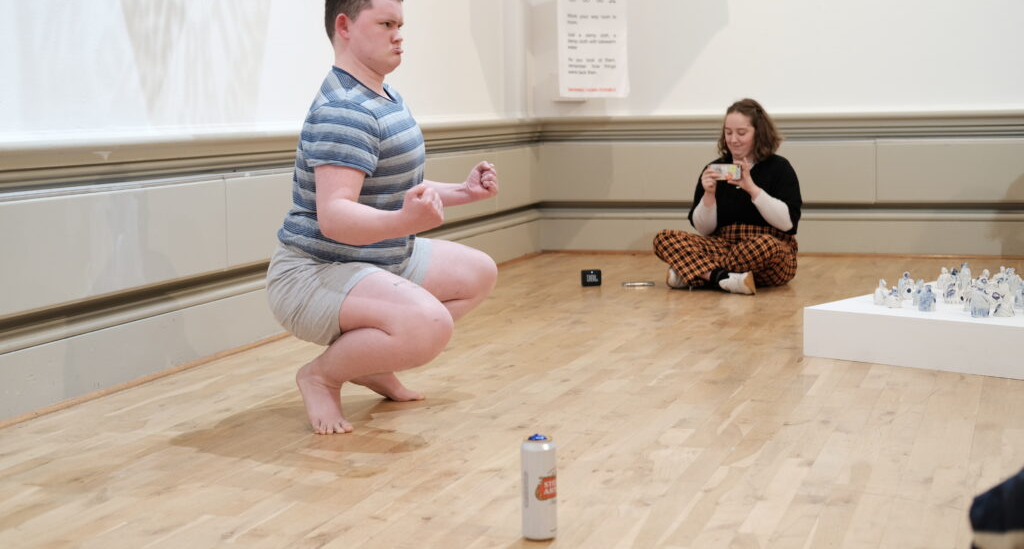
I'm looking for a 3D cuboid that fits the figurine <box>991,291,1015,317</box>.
[{"bbox_3d":[1.476,0.081,4.525,0.068,0.085,0.055,1,7,18],"label":"figurine"}]

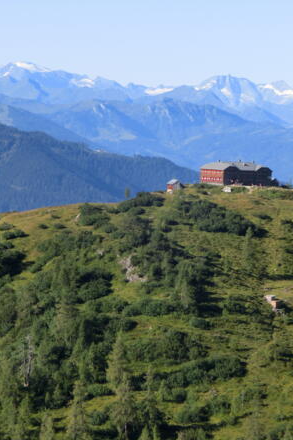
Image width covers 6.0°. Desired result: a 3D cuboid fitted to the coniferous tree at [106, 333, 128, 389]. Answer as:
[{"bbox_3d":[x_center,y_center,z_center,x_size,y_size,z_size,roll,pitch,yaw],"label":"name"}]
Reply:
[{"bbox_3d":[-7.835,36.693,735.000,5.600,14.600,5.600,2,2,0],"label":"coniferous tree"}]

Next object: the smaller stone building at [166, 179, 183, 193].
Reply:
[{"bbox_3d":[10.446,-12.946,1050.000,4.900,5.100,3.700,0,2,-40],"label":"smaller stone building"}]

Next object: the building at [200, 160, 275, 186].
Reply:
[{"bbox_3d":[34.920,-17.729,1080.000,24.000,9.500,14.500,0,2,-40],"label":"building"}]

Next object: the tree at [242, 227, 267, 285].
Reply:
[{"bbox_3d":[33.194,10.911,865.000,7.200,17.600,7.200,2,2,0],"label":"tree"}]

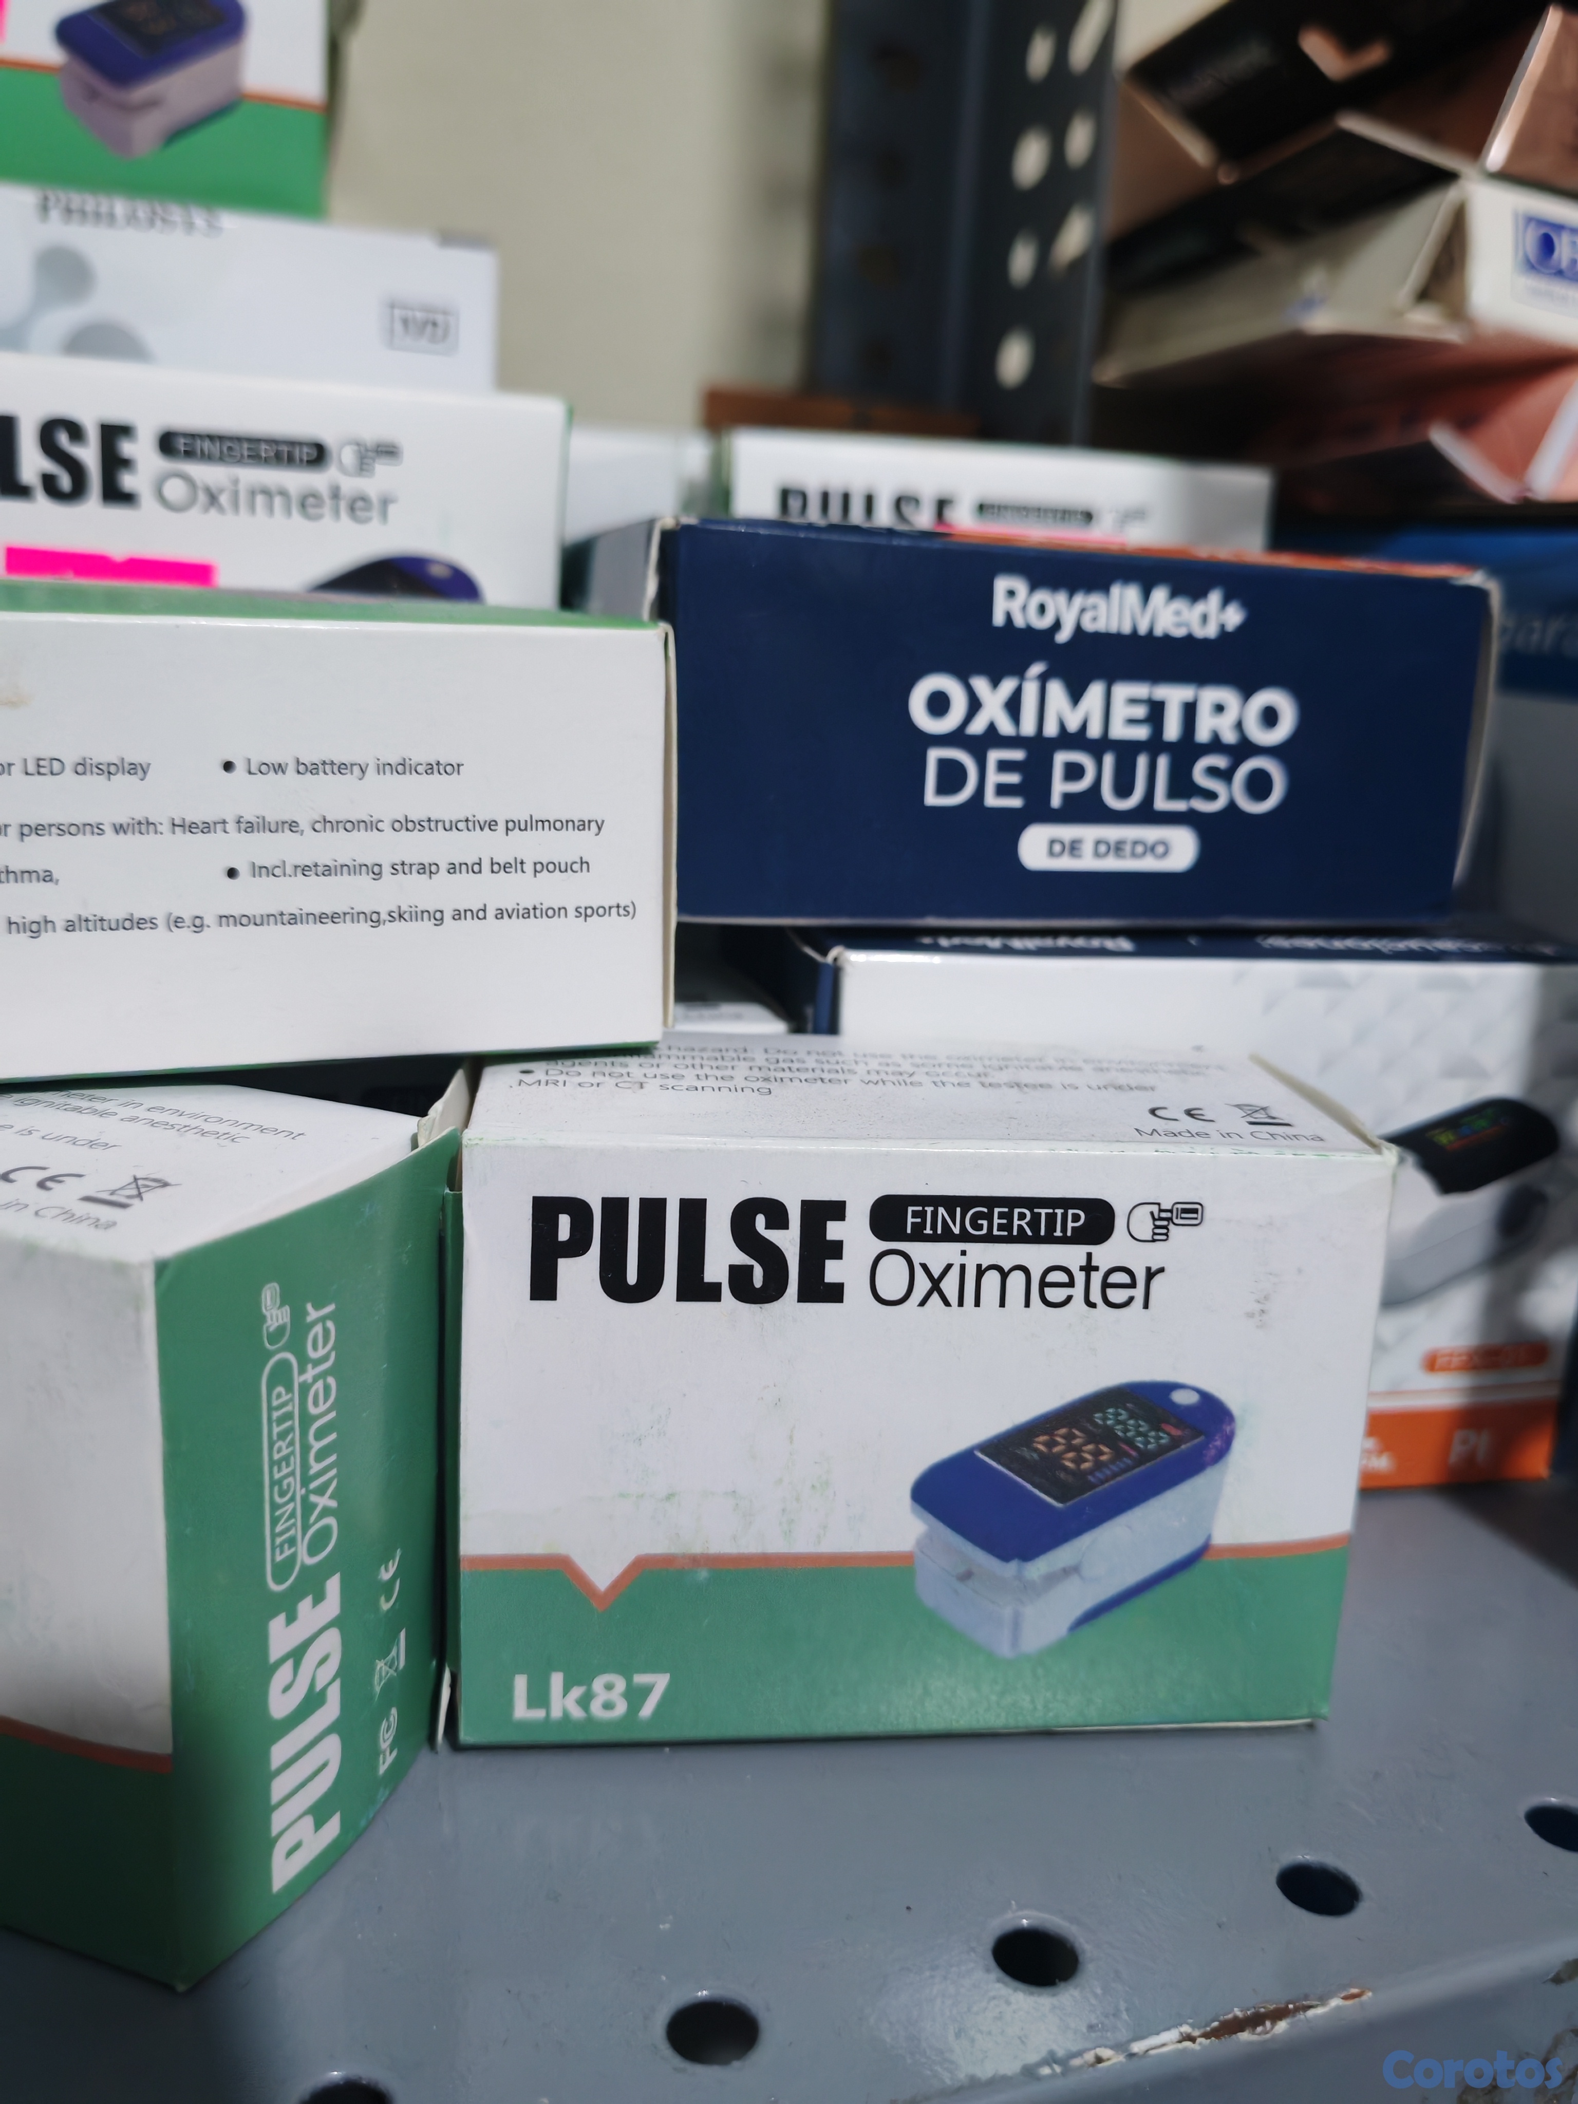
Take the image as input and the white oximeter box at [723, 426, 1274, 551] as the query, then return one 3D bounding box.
[{"bbox_3d":[0.031,-0.071,0.292,0.090,0.064,0.042,0,13,-9],"label":"white oximeter box"}]

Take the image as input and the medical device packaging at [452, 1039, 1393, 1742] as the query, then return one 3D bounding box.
[{"bbox_3d":[0.011,0.035,0.183,0.090,0.064,0.042,1,13,-5],"label":"medical device packaging"}]

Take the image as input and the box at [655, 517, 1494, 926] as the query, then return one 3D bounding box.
[{"bbox_3d":[0.027,-0.046,0.233,0.107,0.044,0.075,-1,14,-15],"label":"box"}]

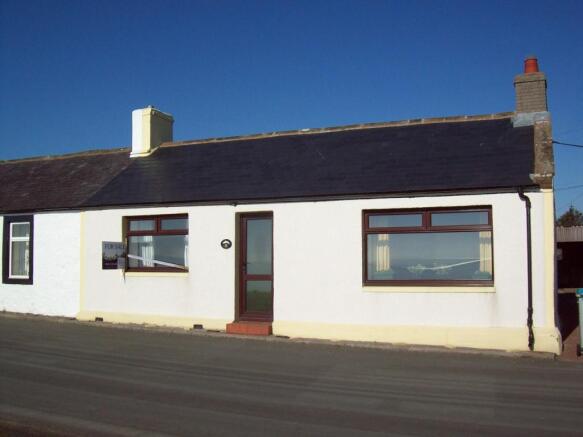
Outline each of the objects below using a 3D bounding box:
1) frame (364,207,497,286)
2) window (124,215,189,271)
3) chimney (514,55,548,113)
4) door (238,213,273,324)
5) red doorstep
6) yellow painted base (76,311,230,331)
[{"bbox_3d":[2.338,0.499,10.518,2.247,1.358,0.088,-2,-4,22],"label":"frame"},{"bbox_3d":[-2.758,0.529,12.586,1.602,1.167,0.088,-2,-4,22],"label":"window"},{"bbox_3d":[4.962,-2.720,12.570,0.615,1.240,0.664,-2,-4,22],"label":"chimney"},{"bbox_3d":[-0.640,0.934,11.760,0.791,2.120,0.088,-2,-4,22],"label":"door"},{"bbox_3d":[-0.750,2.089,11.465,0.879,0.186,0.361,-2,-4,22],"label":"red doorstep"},{"bbox_3d":[-2.888,2.076,12.330,3.614,0.283,0.117,-2,-4,22],"label":"yellow painted base"}]

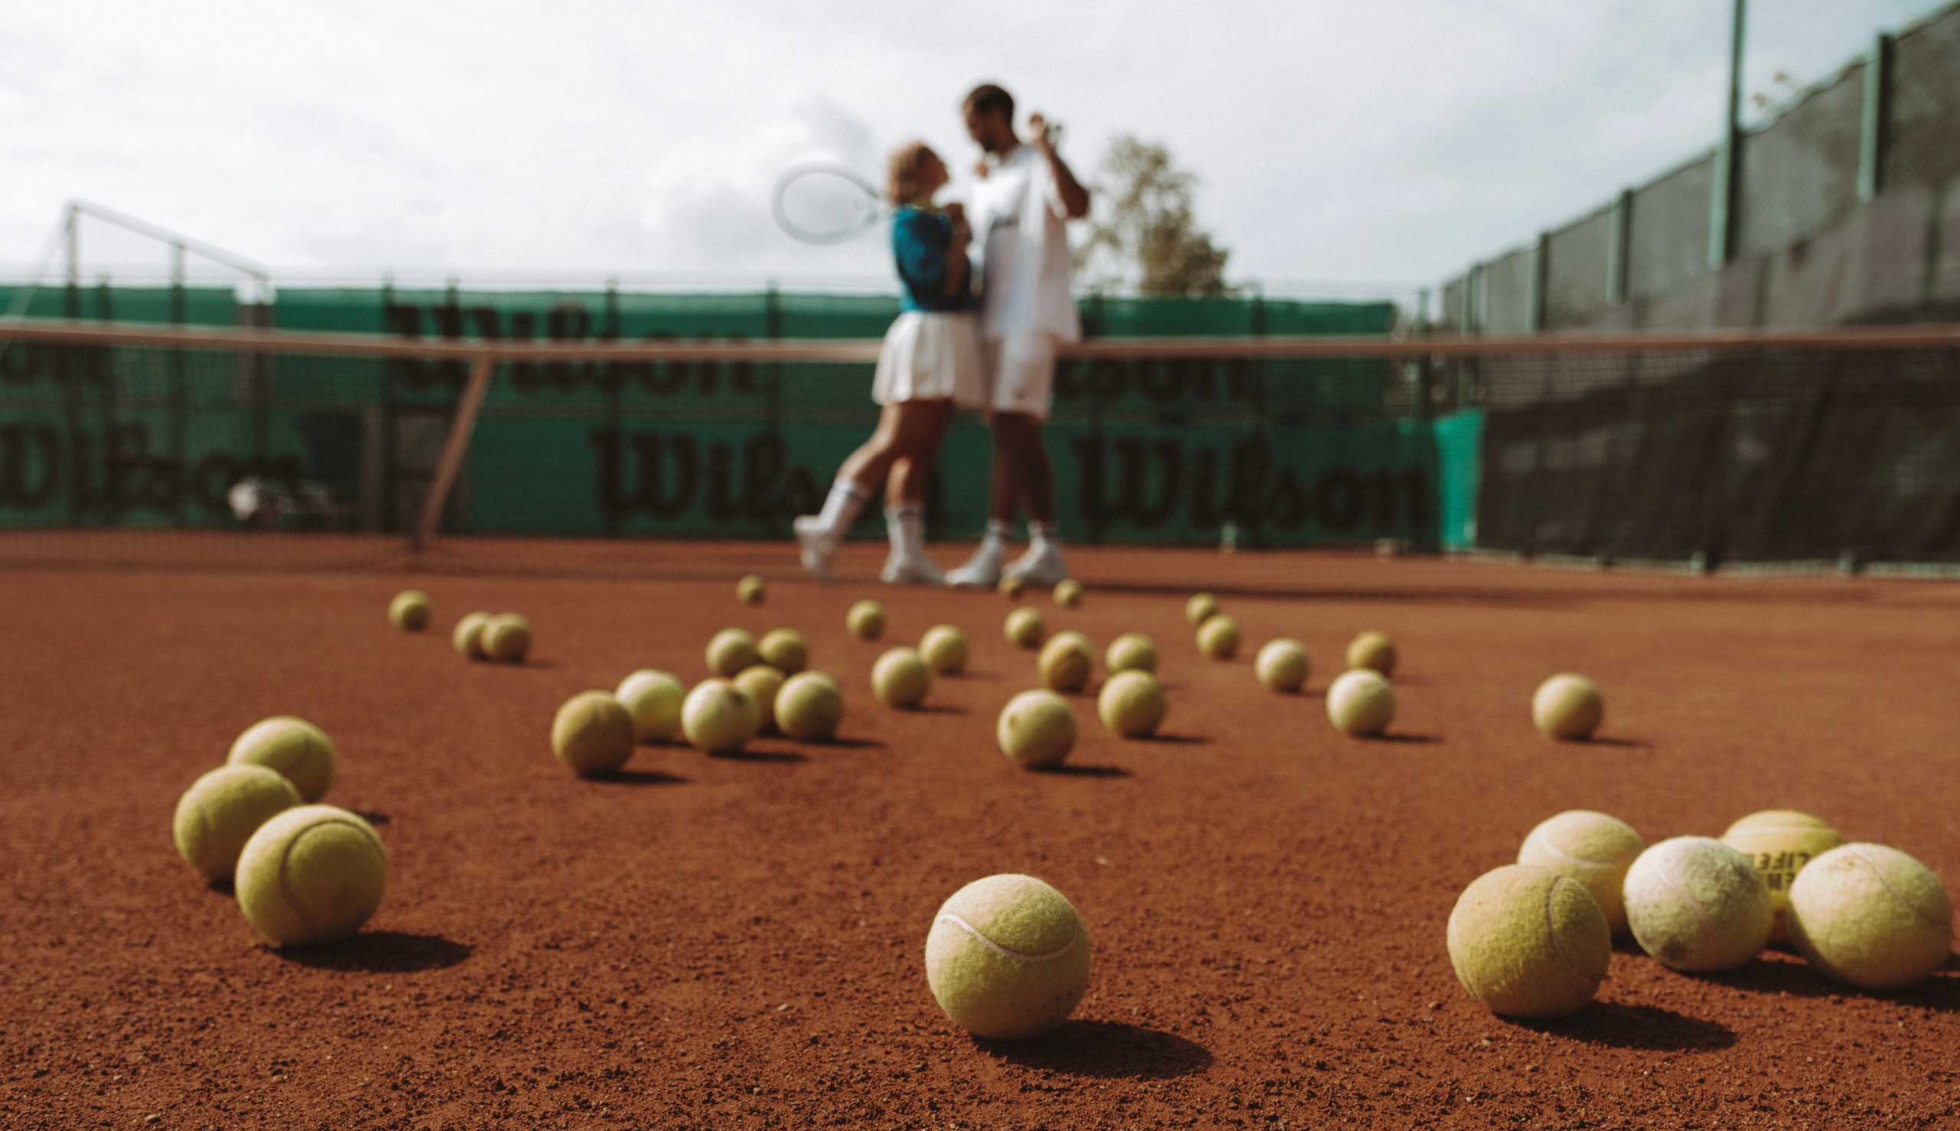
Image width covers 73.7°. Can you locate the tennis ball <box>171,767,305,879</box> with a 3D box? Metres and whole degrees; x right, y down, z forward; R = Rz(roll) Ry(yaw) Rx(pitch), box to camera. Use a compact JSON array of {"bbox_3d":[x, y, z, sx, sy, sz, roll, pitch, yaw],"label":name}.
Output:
[{"bbox_3d":[-0.420,0.148,0.746,0.067,0.067,0.067,1,2,0],"label":"tennis ball"}]

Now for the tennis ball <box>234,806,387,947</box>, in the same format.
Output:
[{"bbox_3d":[-0.335,0.155,0.656,0.067,0.067,0.067,1,2,0],"label":"tennis ball"}]

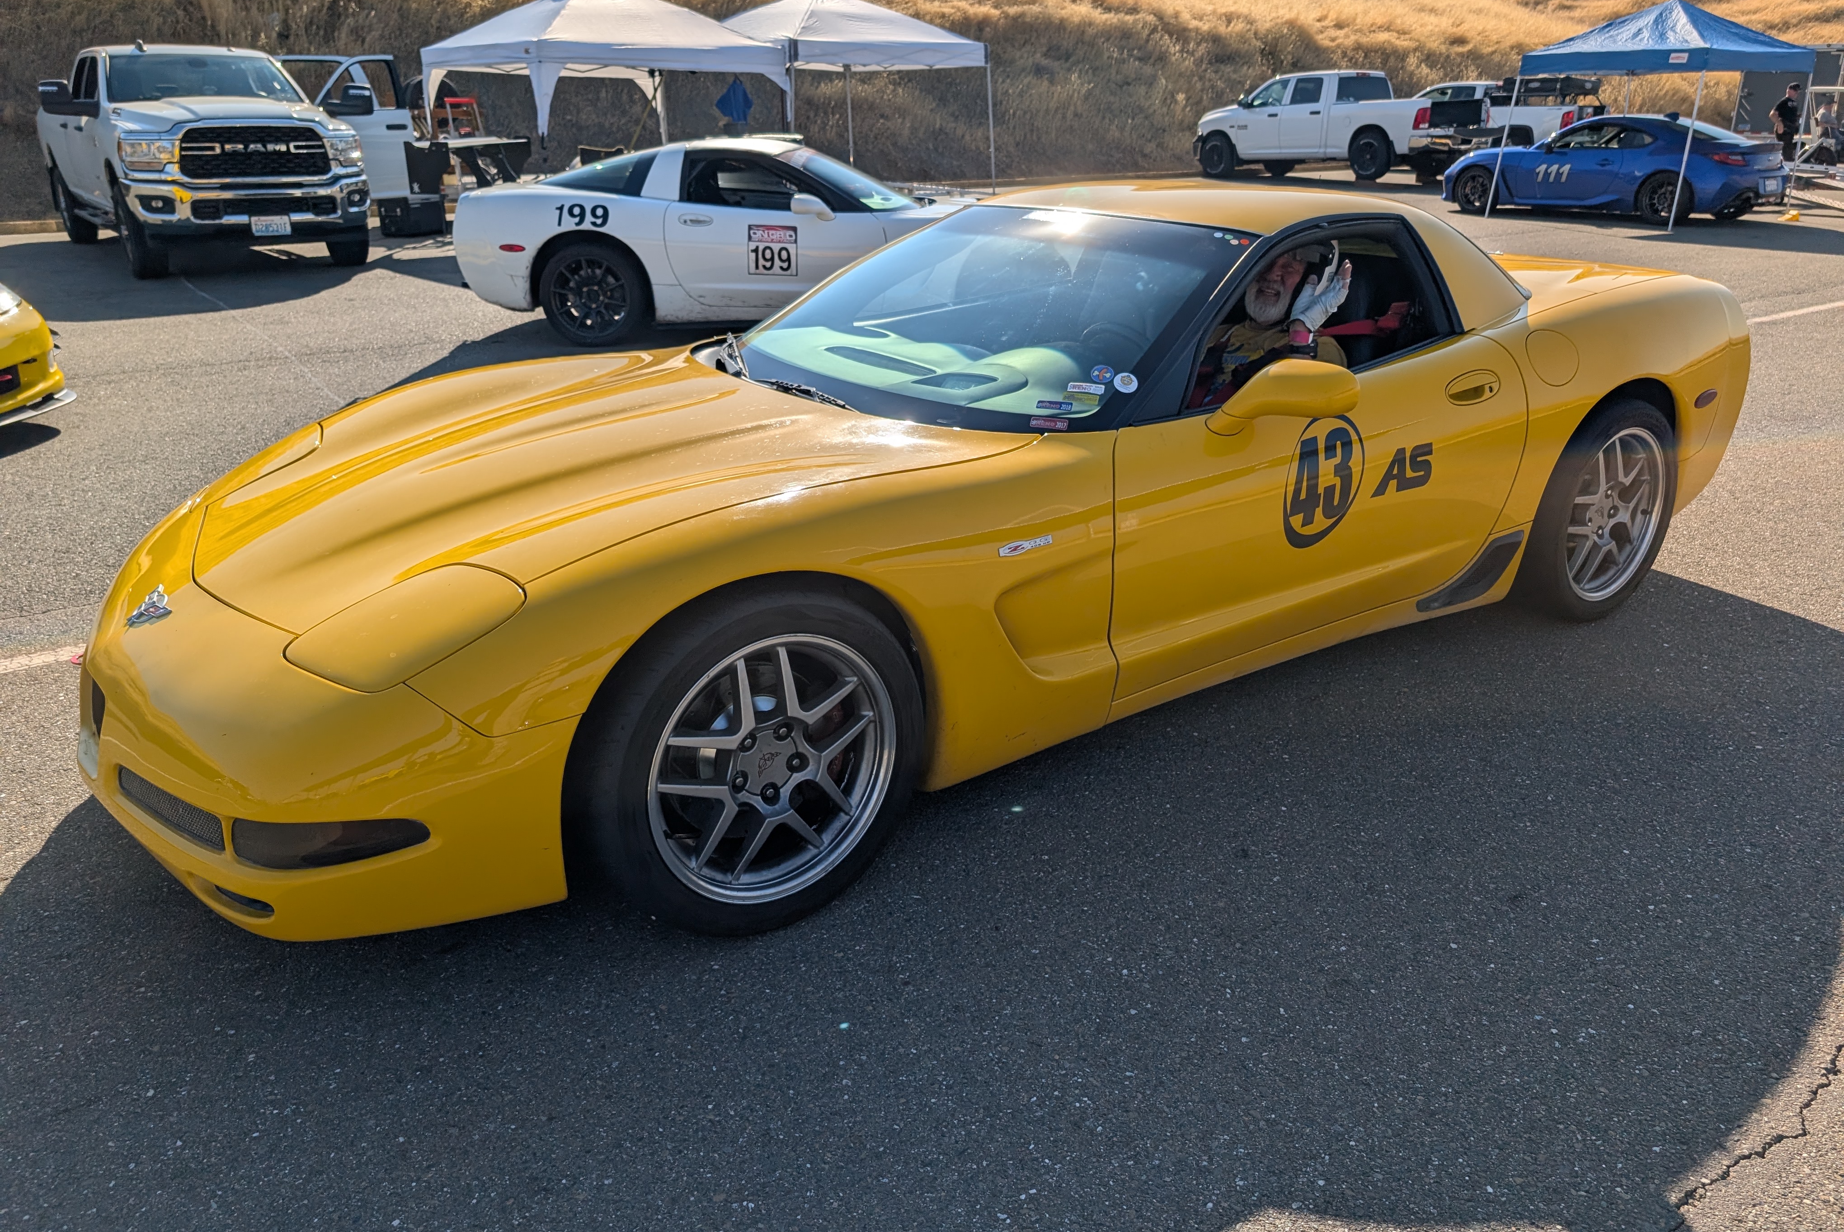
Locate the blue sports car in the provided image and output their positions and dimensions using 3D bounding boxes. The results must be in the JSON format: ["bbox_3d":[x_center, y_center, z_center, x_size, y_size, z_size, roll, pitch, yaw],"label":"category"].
[{"bbox_3d":[9.226,-6.074,17.301,1.790,1.310,4.260,-13,25,-32],"label":"blue sports car"}]

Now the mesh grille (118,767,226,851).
[{"bbox_3d":[-1.194,0.295,2.039,0.315,0.063,0.035,14,25,34],"label":"mesh grille"}]

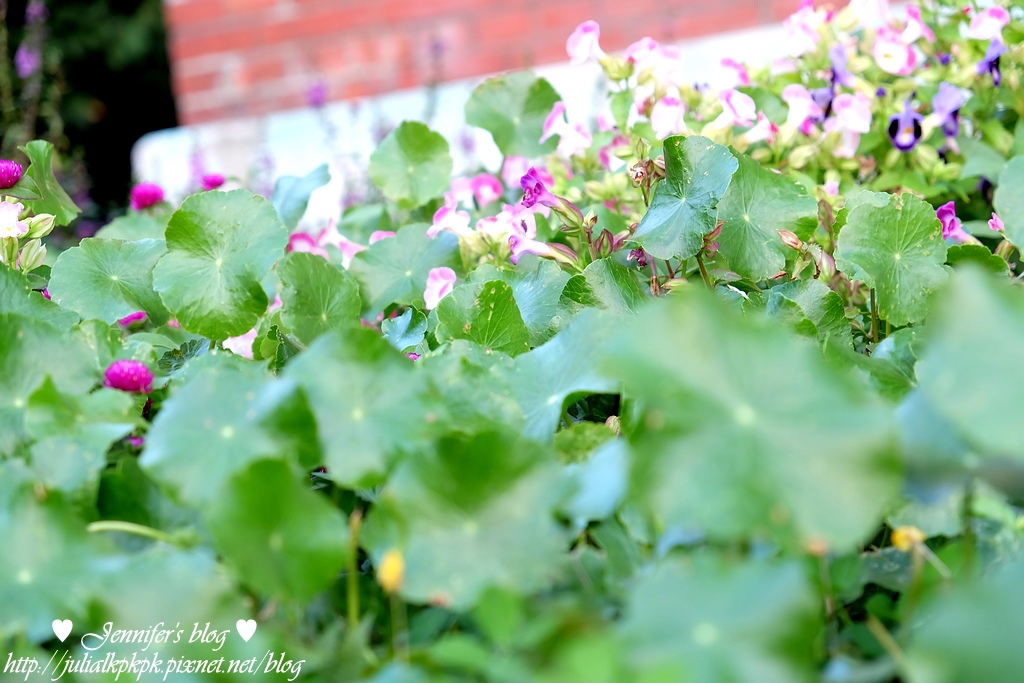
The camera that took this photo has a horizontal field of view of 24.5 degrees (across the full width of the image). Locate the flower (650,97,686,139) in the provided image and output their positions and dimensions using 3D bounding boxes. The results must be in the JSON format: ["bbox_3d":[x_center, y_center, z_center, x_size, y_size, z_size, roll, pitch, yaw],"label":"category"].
[{"bbox_3d":[0.108,-0.155,1.630,0.025,0.029,0.024,1,14,20],"label":"flower"}]

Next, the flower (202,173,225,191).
[{"bbox_3d":[-0.247,-0.132,1.950,0.020,0.017,0.020,-4,13,0],"label":"flower"}]

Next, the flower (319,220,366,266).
[{"bbox_3d":[-0.115,-0.067,1.600,0.028,0.031,0.026,-14,17,-39],"label":"flower"}]

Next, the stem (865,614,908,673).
[{"bbox_3d":[0.174,0.141,1.100,0.005,0.036,0.006,-35,-9,0],"label":"stem"}]

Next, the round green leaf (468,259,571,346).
[{"bbox_3d":[0.004,-0.022,1.400,0.062,0.055,0.024,-7,-19,4],"label":"round green leaf"}]

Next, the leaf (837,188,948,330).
[{"bbox_3d":[0.196,-0.043,1.220,0.057,0.066,0.016,-6,-14,-4],"label":"leaf"}]

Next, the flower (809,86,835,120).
[{"bbox_3d":[0.218,-0.169,1.680,0.026,0.026,0.024,-7,10,25],"label":"flower"}]

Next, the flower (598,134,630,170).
[{"bbox_3d":[0.070,-0.128,1.600,0.022,0.025,0.022,-3,11,21],"label":"flower"}]

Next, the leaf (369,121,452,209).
[{"bbox_3d":[-0.067,-0.116,1.550,0.055,0.058,0.014,-5,-14,-1],"label":"leaf"}]

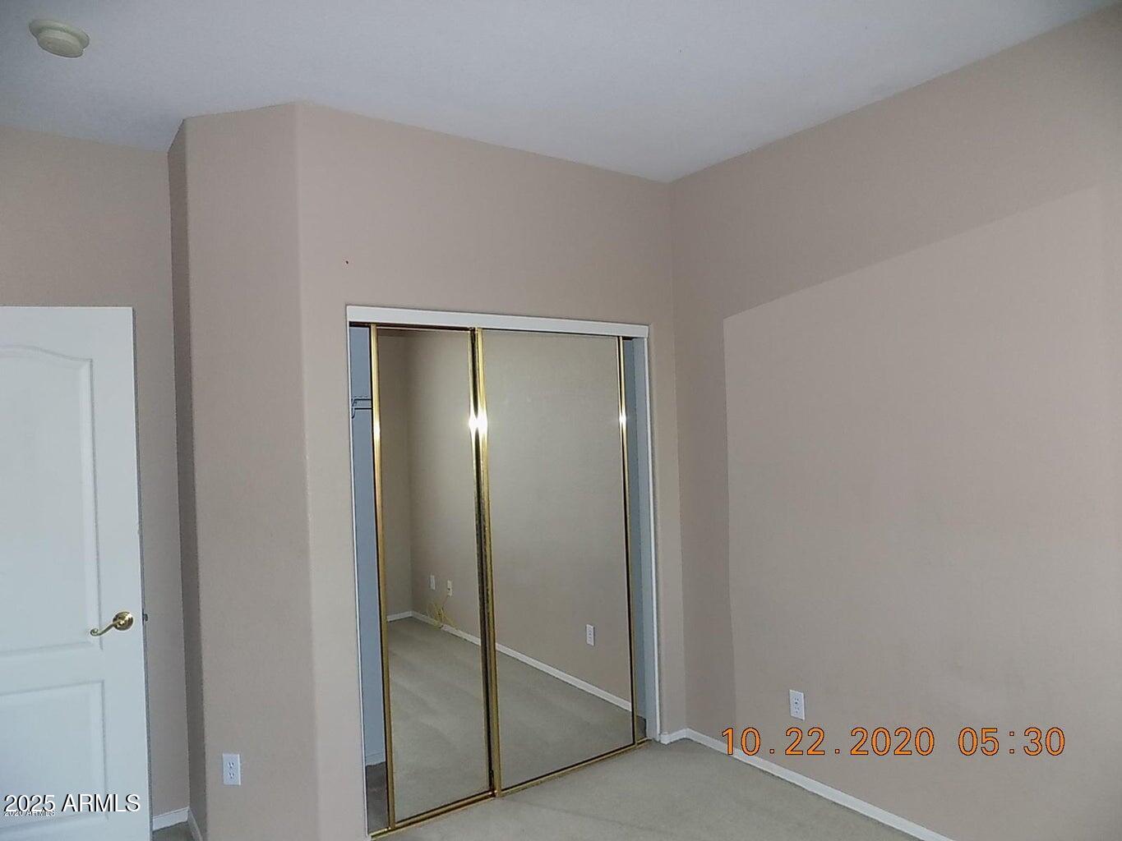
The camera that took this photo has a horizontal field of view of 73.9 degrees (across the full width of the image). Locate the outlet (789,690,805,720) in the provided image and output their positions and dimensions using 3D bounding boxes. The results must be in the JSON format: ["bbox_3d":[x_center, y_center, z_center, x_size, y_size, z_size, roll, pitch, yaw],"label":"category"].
[{"bbox_3d":[0.997,1.206,3.153,0.010,0.115,0.070,-2,0,-35],"label":"outlet"}]

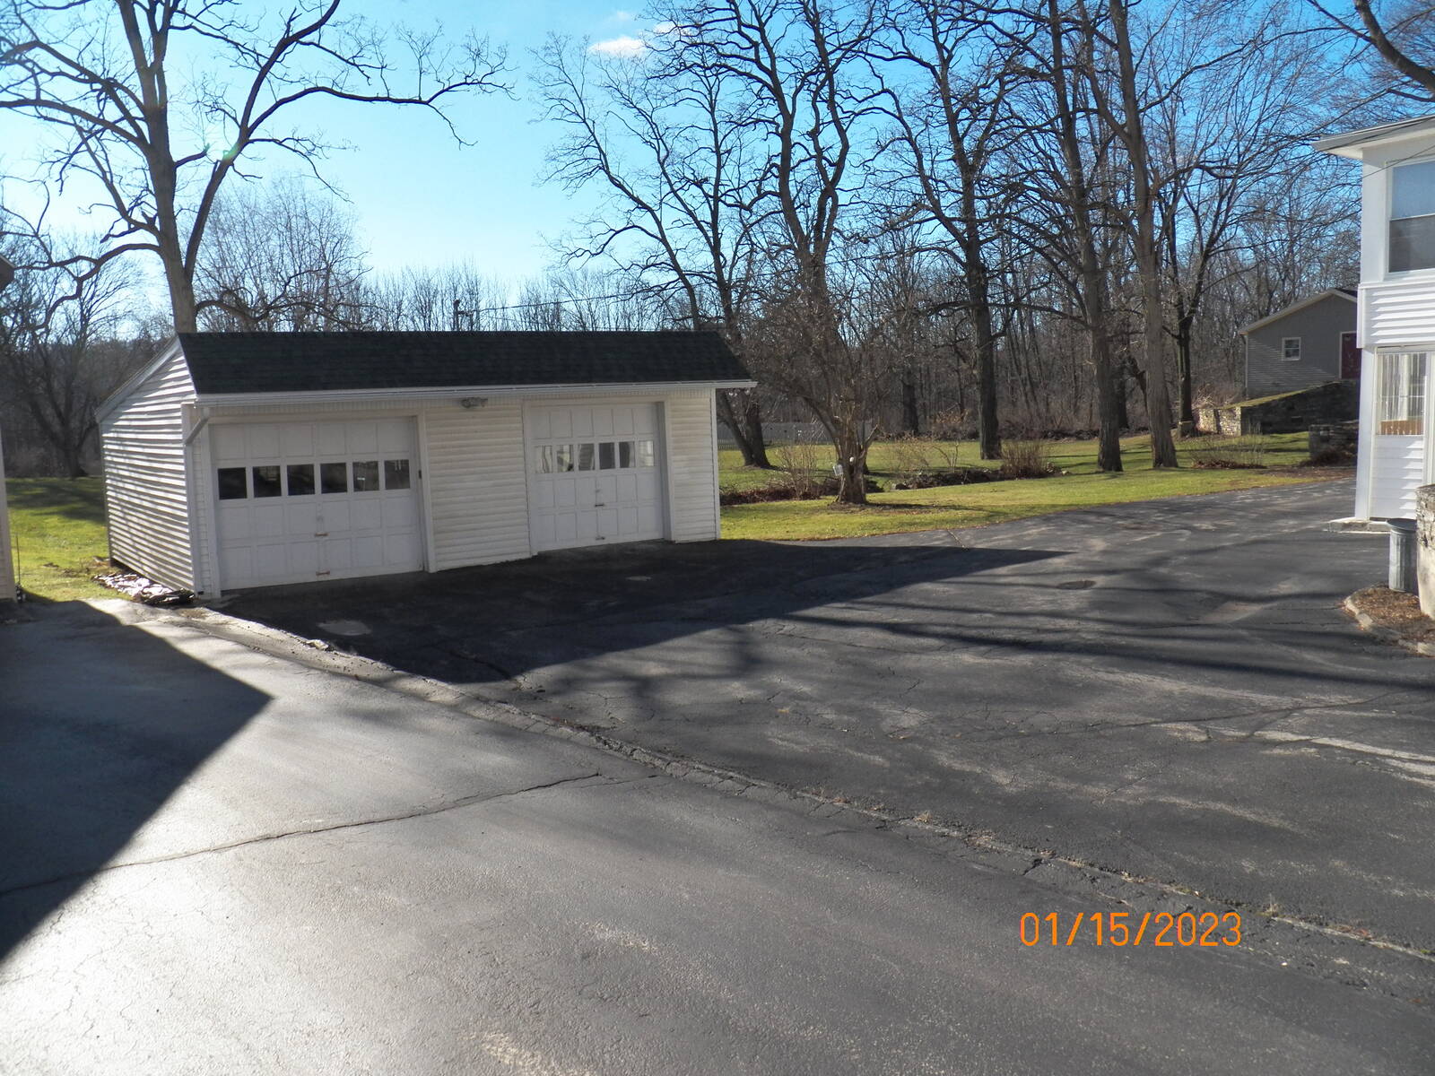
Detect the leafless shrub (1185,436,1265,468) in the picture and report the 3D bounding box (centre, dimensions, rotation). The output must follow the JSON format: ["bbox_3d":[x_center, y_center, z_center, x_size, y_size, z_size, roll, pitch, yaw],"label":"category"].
[{"bbox_3d":[13.703,-2.334,31.236,1.943,0.907,1.554,1,7,24],"label":"leafless shrub"}]

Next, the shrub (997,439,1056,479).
[{"bbox_3d":[8.140,-2.093,30.603,1.473,1.037,1.325,0,7,15],"label":"shrub"}]

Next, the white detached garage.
[{"bbox_3d":[-5.064,-1.498,19.510,8.465,3.350,7.800,-7,8,-35],"label":"white detached garage"}]

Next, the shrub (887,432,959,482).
[{"bbox_3d":[5.668,-2.261,31.865,1.919,1.296,1.632,-1,7,10],"label":"shrub"}]

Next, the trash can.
[{"bbox_3d":[6.991,0.188,11.600,0.540,0.680,0.540,2,8,31],"label":"trash can"}]

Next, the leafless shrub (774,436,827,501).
[{"bbox_3d":[1.918,-1.676,27.144,1.220,1.499,1.159,-2,7,4],"label":"leafless shrub"}]

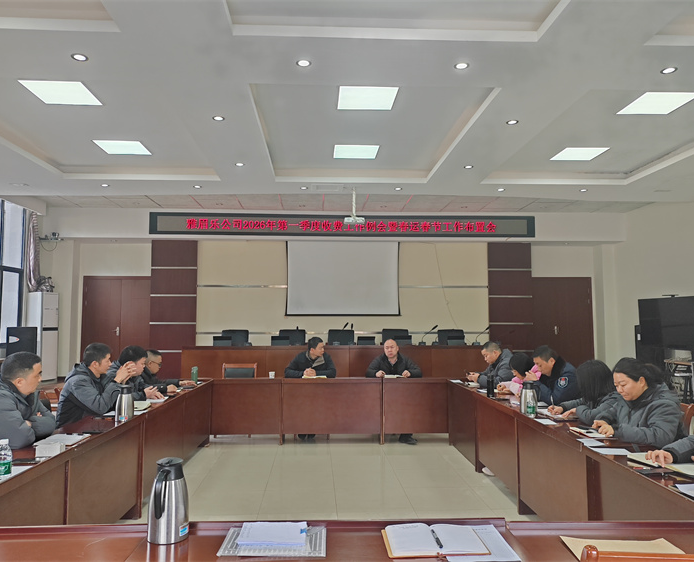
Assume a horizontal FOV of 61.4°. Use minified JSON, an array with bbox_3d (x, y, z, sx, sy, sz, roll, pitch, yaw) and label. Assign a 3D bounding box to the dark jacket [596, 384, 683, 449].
[{"bbox_3d":[1.813,0.897,3.455,0.540,0.620,0.560,1,-4,-11],"label":"dark jacket"}]

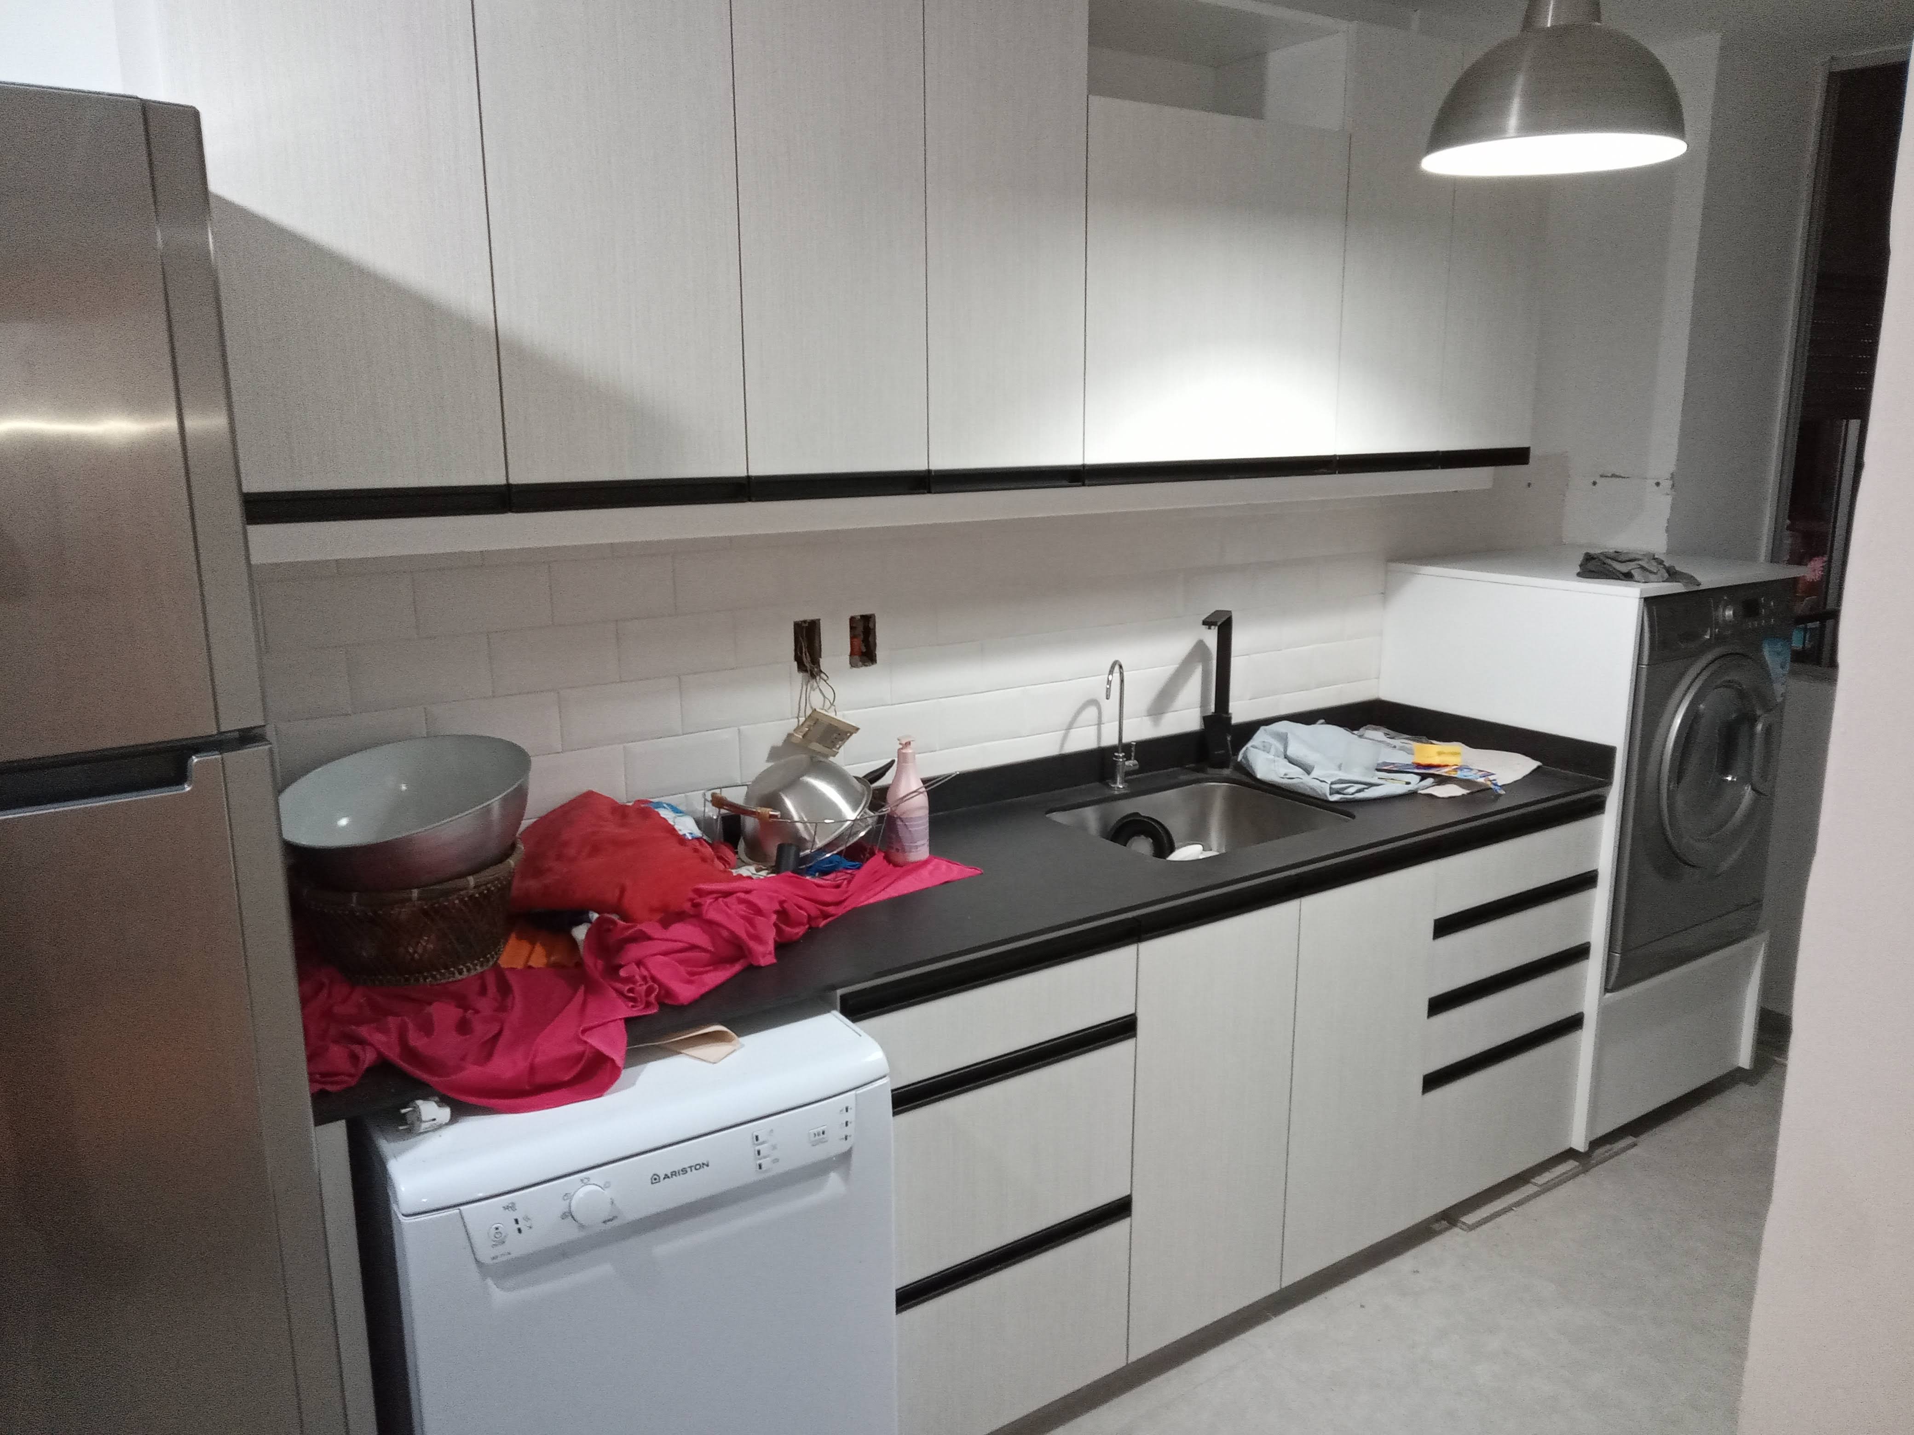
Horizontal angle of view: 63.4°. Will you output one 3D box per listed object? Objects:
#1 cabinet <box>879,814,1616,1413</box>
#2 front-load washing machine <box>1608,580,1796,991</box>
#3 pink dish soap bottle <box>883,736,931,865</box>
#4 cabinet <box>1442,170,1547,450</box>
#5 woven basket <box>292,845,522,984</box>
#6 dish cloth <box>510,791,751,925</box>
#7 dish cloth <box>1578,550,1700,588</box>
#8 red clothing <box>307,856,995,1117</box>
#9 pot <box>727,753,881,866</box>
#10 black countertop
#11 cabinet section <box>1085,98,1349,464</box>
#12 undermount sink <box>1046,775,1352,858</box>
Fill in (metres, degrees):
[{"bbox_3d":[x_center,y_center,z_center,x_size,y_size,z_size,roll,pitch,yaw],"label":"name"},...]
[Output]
[{"bbox_3d":[0.405,0.631,2.901,1.816,0.843,0.564,-9,15,-35],"label":"cabinet"},{"bbox_3d":[1.438,0.094,3.501,0.598,0.828,0.554,-9,15,-35],"label":"front-load washing machine"},{"bbox_3d":[-0.086,0.135,2.586,0.066,0.207,0.055,-1,12,-6],"label":"pink dish soap bottle"},{"bbox_3d":[0.960,-0.917,3.140,0.295,0.753,0.328,-9,15,-35],"label":"cabinet"},{"bbox_3d":[-0.750,0.258,2.119,0.320,0.146,0.320,-9,15,-35],"label":"woven basket"},{"bbox_3d":[-0.483,0.203,2.324,0.402,0.176,0.235,-9,15,-35],"label":"dish cloth"},{"bbox_3d":[1.434,-0.316,3.231,0.304,0.041,0.294,-9,15,-35],"label":"dish cloth"},{"bbox_3d":[-0.352,0.324,2.140,1.117,0.103,0.524,-9,15,-35],"label":"red clothing"},{"bbox_3d":[-0.274,0.123,2.506,0.225,0.103,0.225,-40,19,-23],"label":"pot"},{"bbox_3d":[0.131,0.212,2.603,2.499,0.101,0.576,-9,15,-35],"label":"black countertop"},{"bbox_3d":[0.352,-0.726,2.677,0.597,0.550,0.310,-9,14,-35],"label":"cabinet section"},{"bbox_3d":[0.452,0.272,2.902,0.505,0.181,0.392,-9,15,-35],"label":"undermount sink"}]

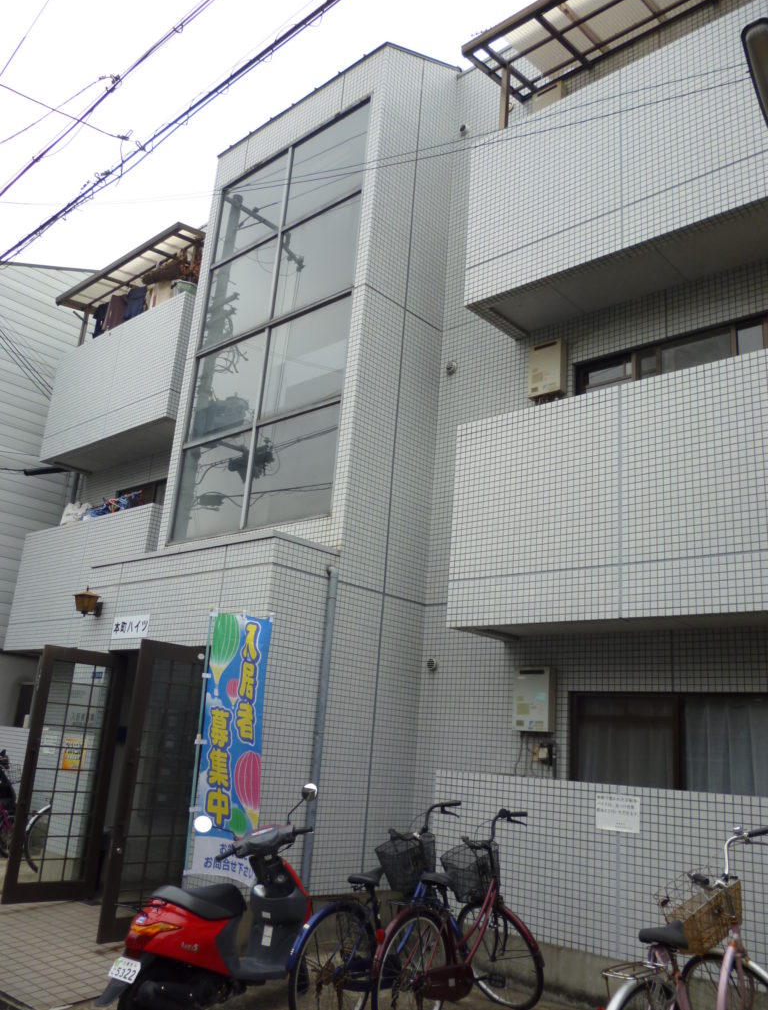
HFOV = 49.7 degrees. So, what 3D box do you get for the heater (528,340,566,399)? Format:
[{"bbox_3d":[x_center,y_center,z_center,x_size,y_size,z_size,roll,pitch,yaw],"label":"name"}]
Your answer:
[{"bbox_3d":[1.450,-1.188,7.311,0.321,0.501,0.130,-10,-22,41],"label":"heater"}]

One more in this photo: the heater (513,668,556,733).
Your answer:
[{"bbox_3d":[1.195,1.535,6.543,0.319,0.496,0.130,-10,-22,41],"label":"heater"}]

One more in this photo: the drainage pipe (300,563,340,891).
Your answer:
[{"bbox_3d":[-0.494,1.655,6.415,0.085,2.402,0.075,-10,-22,41],"label":"drainage pipe"}]

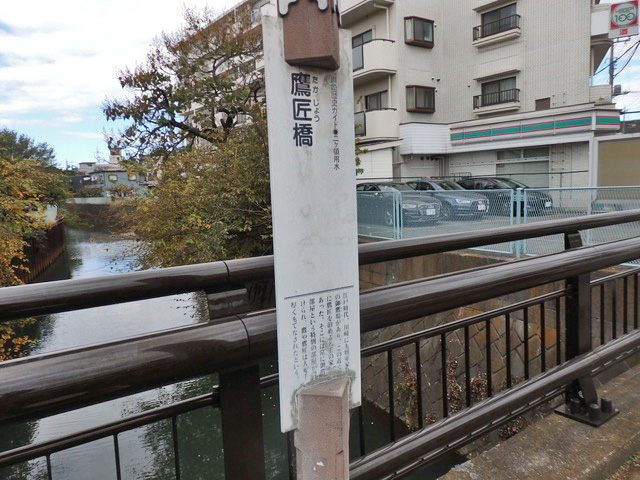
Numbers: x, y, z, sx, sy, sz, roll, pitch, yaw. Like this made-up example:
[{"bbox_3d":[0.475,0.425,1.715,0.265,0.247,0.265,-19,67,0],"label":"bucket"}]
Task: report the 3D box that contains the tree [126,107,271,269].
[{"bbox_3d":[-3.610,-1.398,14.200,4.800,5.500,4.400,-3,7,-9],"label":"tree"}]

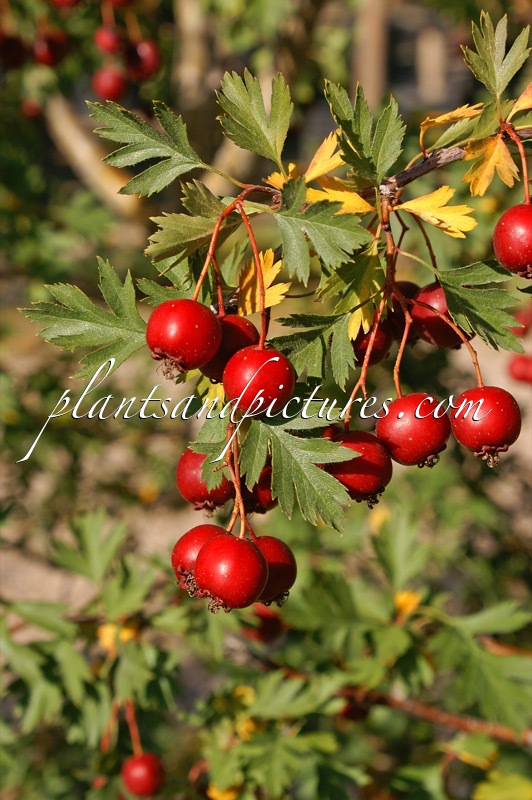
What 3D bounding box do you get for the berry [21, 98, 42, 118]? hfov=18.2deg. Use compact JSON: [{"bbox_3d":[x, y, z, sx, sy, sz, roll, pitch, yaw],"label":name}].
[{"bbox_3d":[-0.172,-0.214,1.220,0.015,0.015,0.015,0,0,0],"label":"berry"}]

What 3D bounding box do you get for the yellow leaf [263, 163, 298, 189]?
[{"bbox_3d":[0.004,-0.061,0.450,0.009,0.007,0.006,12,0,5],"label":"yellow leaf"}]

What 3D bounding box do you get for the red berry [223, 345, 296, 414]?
[{"bbox_3d":[-0.001,-0.004,0.358,0.015,0.015,0.015,0,13,0],"label":"red berry"}]

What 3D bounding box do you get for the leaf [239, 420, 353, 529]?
[{"bbox_3d":[0.007,0.016,0.358,0.025,0.024,0.009,-1,13,-6],"label":"leaf"}]

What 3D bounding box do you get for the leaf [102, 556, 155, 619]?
[{"bbox_3d":[-0.061,0.083,0.740,0.022,0.028,0.011,15,6,6],"label":"leaf"}]

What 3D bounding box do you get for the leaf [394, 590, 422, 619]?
[{"bbox_3d":[0.062,0.090,0.730,0.011,0.013,0.008,21,6,4],"label":"leaf"}]

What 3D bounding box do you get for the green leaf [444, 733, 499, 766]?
[{"bbox_3d":[0.078,0.132,0.630,0.020,0.006,0.014,9,41,2],"label":"green leaf"}]

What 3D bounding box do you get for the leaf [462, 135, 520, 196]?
[{"bbox_3d":[0.053,-0.055,0.388,0.013,0.013,0.006,12,6,2],"label":"leaf"}]

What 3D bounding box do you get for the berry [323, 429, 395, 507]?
[{"bbox_3d":[0.024,0.018,0.435,0.018,0.020,0.018,-19,3,0],"label":"berry"}]

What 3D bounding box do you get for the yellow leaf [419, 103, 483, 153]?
[{"bbox_3d":[0.049,-0.072,0.440,0.016,0.011,0.009,-15,6,-3],"label":"yellow leaf"}]

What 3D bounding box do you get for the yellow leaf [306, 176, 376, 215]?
[{"bbox_3d":[0.020,-0.054,0.440,0.018,0.010,0.008,-13,16,-5],"label":"yellow leaf"}]

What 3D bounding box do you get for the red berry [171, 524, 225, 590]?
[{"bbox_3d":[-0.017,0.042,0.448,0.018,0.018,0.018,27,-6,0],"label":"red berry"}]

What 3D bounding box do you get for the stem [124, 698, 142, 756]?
[{"bbox_3d":[-0.056,0.138,0.700,0.003,0.025,0.003,-14,0,0],"label":"stem"}]

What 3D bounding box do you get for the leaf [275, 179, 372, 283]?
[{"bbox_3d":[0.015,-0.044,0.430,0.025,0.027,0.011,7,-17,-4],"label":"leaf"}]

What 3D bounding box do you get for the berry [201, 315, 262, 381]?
[{"bbox_3d":[-0.009,-0.011,0.372,0.015,0.015,0.015,0,13,0],"label":"berry"}]

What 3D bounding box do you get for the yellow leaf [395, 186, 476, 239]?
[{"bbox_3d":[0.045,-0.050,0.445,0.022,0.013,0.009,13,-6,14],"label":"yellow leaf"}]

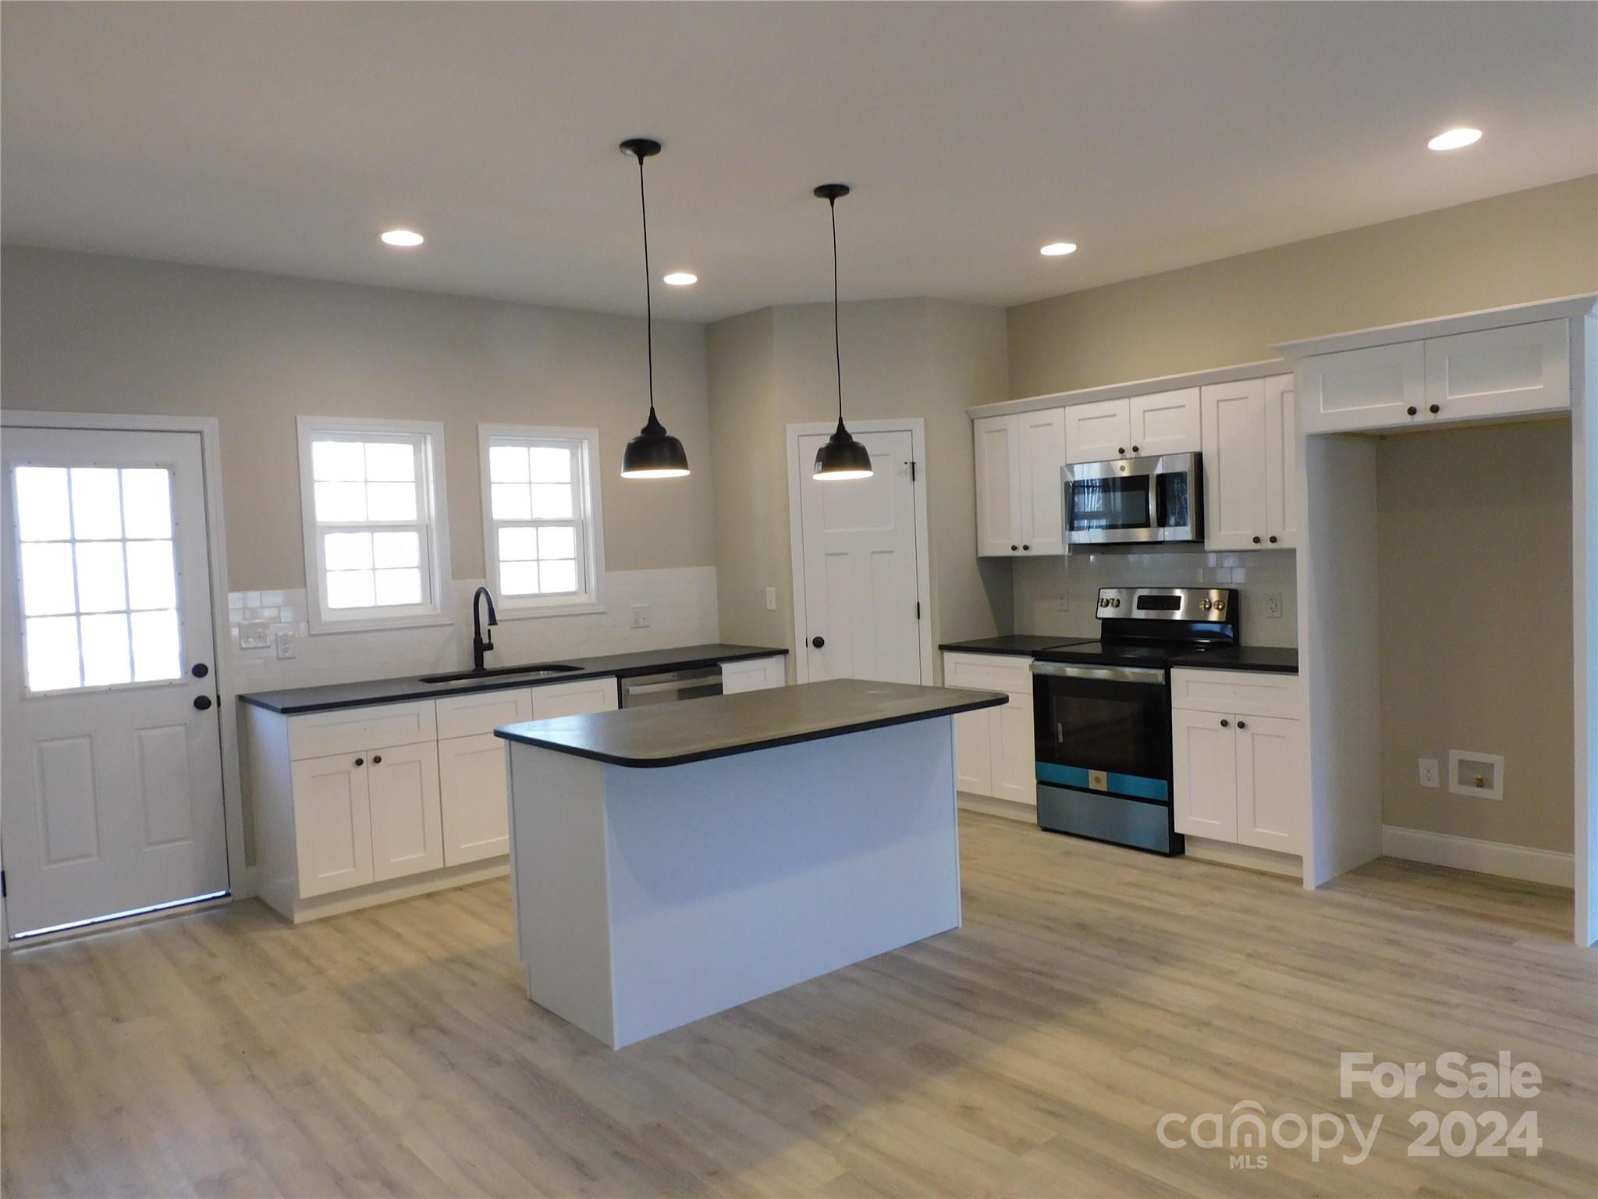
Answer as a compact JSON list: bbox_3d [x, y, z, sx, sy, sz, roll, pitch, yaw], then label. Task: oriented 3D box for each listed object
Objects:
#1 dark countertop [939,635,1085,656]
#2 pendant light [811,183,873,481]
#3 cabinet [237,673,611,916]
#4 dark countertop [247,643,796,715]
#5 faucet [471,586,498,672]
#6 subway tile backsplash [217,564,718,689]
[{"bbox_3d":[1.225,0.253,6.030,0.645,0.030,0.641,-5,4,-40],"label":"dark countertop"},{"bbox_3d":[0.145,-0.998,4.162,0.227,1.059,0.227,-2,3,0],"label":"pendant light"},{"bbox_3d":[-1.661,0.855,5.208,1.518,0.865,0.646,-5,4,-40],"label":"cabinet"},{"bbox_3d":[-1.276,0.370,5.553,2.640,0.030,0.650,-5,4,-40],"label":"dark countertop"},{"bbox_3d":[-1.539,0.156,5.519,0.095,0.420,0.242,-5,4,-40],"label":"faucet"},{"bbox_3d":[-1.491,0.121,5.745,2.643,0.462,0.018,-5,4,-40],"label":"subway tile backsplash"}]

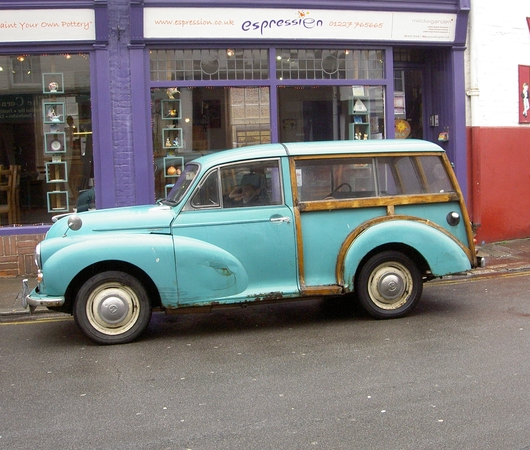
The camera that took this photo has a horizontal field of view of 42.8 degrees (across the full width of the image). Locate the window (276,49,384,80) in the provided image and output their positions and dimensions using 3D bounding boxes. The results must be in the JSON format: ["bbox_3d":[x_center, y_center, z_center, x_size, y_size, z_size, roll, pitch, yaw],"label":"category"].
[{"bbox_3d":[0.820,-1.986,8.373,1.395,0.371,0.100,-3,3,-12],"label":"window"}]

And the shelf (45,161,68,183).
[{"bbox_3d":[-2.428,-0.614,7.925,0.228,0.238,0.180,-3,3,-12],"label":"shelf"}]

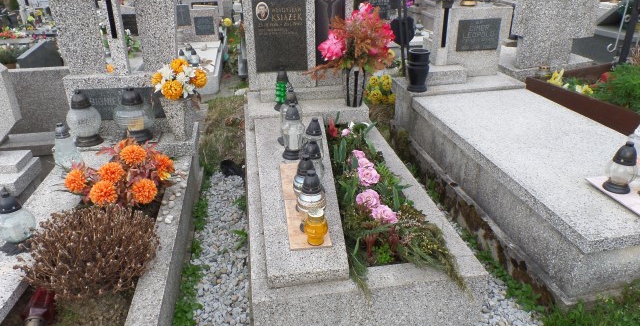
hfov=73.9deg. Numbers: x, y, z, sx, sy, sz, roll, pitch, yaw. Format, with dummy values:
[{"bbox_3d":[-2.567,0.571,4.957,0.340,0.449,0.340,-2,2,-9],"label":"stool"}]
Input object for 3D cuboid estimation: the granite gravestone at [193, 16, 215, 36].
[{"bbox_3d":[-1.812,-2.154,6.693,0.290,0.280,0.060,-5,26,-8],"label":"granite gravestone"}]

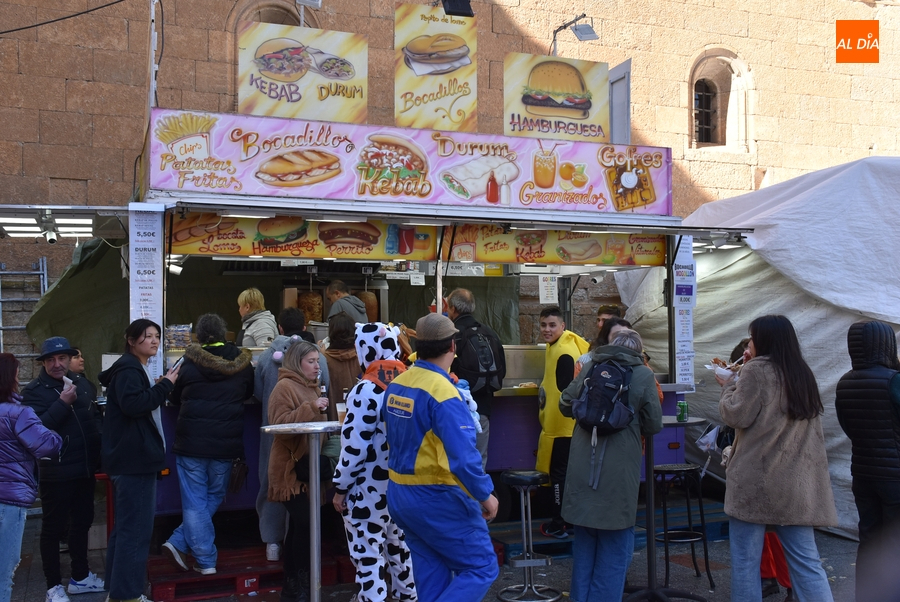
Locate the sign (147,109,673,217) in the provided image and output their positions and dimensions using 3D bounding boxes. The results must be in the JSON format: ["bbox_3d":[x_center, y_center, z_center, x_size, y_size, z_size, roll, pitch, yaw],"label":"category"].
[{"bbox_3d":[-0.103,-1.014,6.847,4.130,0.560,0.070,1,-2,-19],"label":"sign"}]

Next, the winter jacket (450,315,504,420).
[{"bbox_3d":[0.178,0.443,6.288,0.500,0.730,0.380,1,-2,-25],"label":"winter jacket"}]

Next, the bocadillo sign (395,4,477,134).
[{"bbox_3d":[-0.112,-1.796,6.930,0.660,0.950,0.030,1,-3,-19],"label":"bocadillo sign"}]

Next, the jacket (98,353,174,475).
[{"bbox_3d":[-1.921,0.689,5.520,0.450,0.755,0.450,0,-3,0],"label":"jacket"}]

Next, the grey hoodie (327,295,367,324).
[{"bbox_3d":[-0.868,0.209,7.700,0.360,0.610,0.460,-2,-3,41],"label":"grey hoodie"}]

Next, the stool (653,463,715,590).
[{"bbox_3d":[1.530,1.474,5.930,0.355,0.765,0.355,0,-3,-2],"label":"stool"}]

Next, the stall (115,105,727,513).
[{"bbox_3d":[-0.335,0.235,7.604,4.480,3.000,2.400,1,-2,-19],"label":"stall"}]

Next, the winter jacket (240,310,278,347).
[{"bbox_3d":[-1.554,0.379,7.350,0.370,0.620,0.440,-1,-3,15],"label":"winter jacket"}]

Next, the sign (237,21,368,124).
[{"bbox_3d":[-1.080,-1.654,6.674,0.967,0.746,0.040,1,-2,-19],"label":"sign"}]

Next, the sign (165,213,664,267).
[{"bbox_3d":[-0.069,-0.467,6.881,3.990,0.350,0.050,1,-2,-19],"label":"sign"}]

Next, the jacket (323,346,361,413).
[{"bbox_3d":[-0.707,0.647,5.980,0.460,0.720,0.340,0,-2,-6],"label":"jacket"}]

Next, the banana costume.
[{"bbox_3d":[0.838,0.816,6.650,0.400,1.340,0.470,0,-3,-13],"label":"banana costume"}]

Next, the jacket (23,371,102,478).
[{"bbox_3d":[-2.424,0.768,5.650,0.380,0.730,0.510,-3,-3,42],"label":"jacket"}]

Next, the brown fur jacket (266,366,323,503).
[{"bbox_3d":[-0.926,0.817,5.473,0.360,0.810,0.430,0,-2,13],"label":"brown fur jacket"}]

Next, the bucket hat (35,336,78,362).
[{"bbox_3d":[-2.440,0.305,5.600,0.270,0.135,0.290,-8,-2,-30],"label":"bucket hat"}]

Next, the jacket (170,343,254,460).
[{"bbox_3d":[-1.508,0.638,5.720,0.540,0.750,0.430,1,-3,-22],"label":"jacket"}]

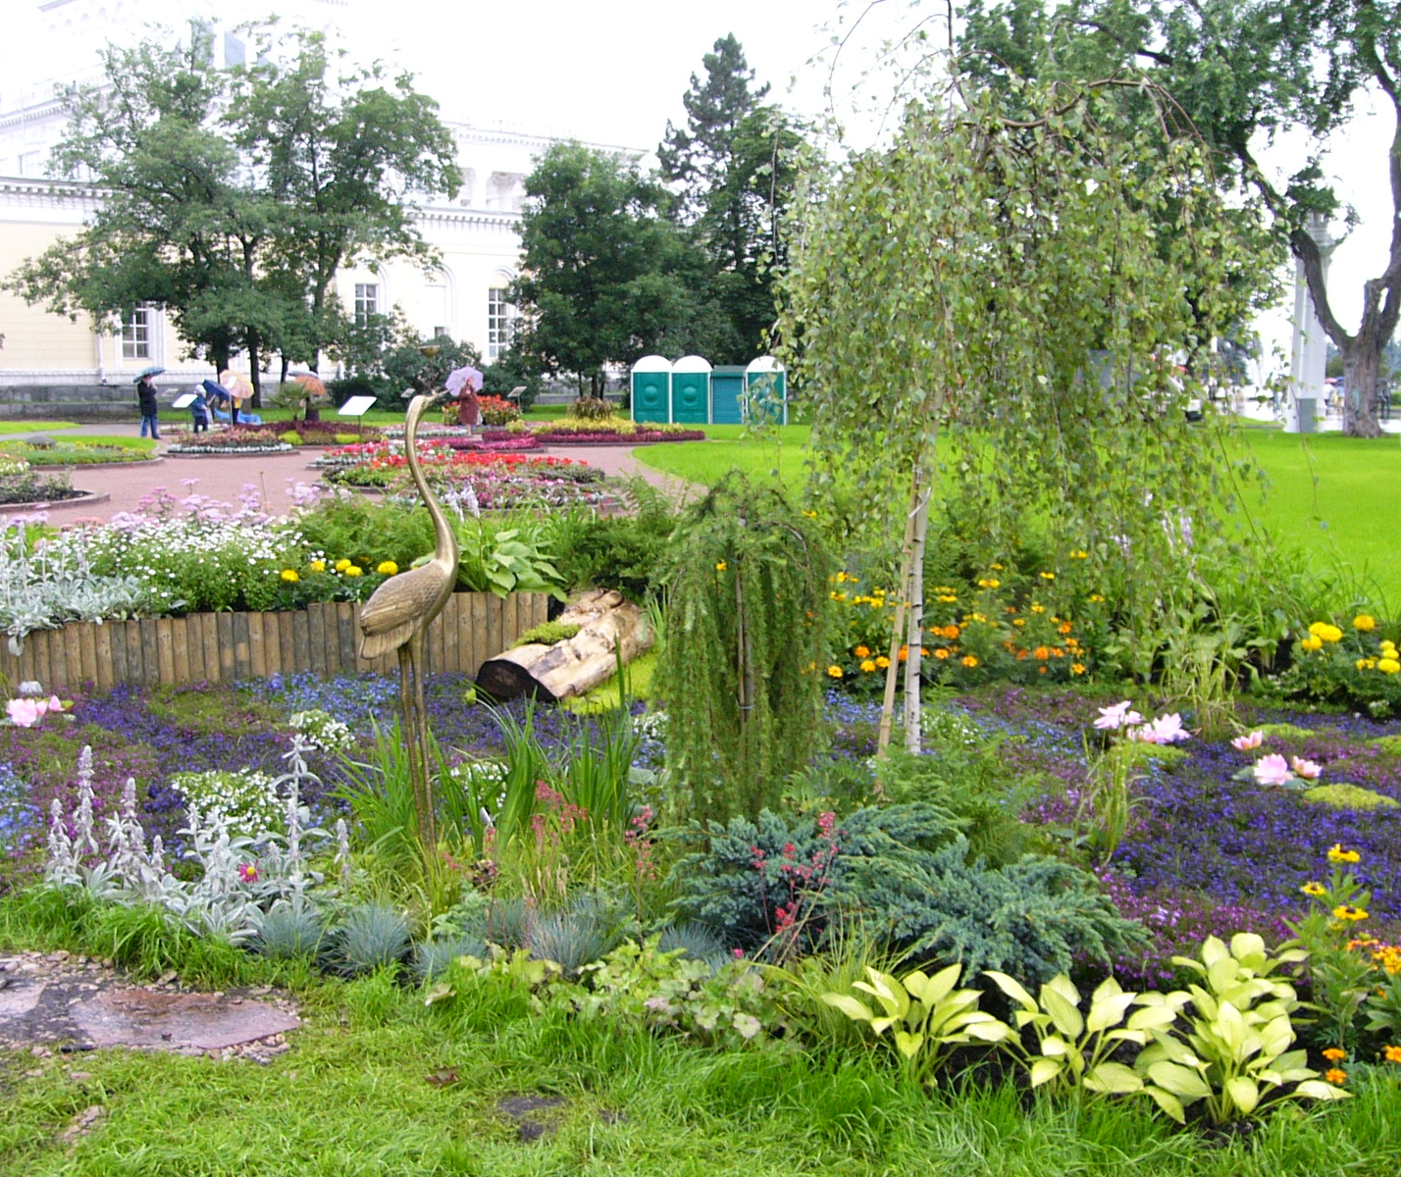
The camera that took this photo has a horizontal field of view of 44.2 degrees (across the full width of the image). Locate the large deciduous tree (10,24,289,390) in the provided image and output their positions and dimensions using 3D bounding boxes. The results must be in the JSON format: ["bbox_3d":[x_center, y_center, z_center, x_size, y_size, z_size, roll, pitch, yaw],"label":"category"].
[{"bbox_3d":[-21.978,-14.713,68.713,11.148,15.118,10.500,0,7,0],"label":"large deciduous tree"}]

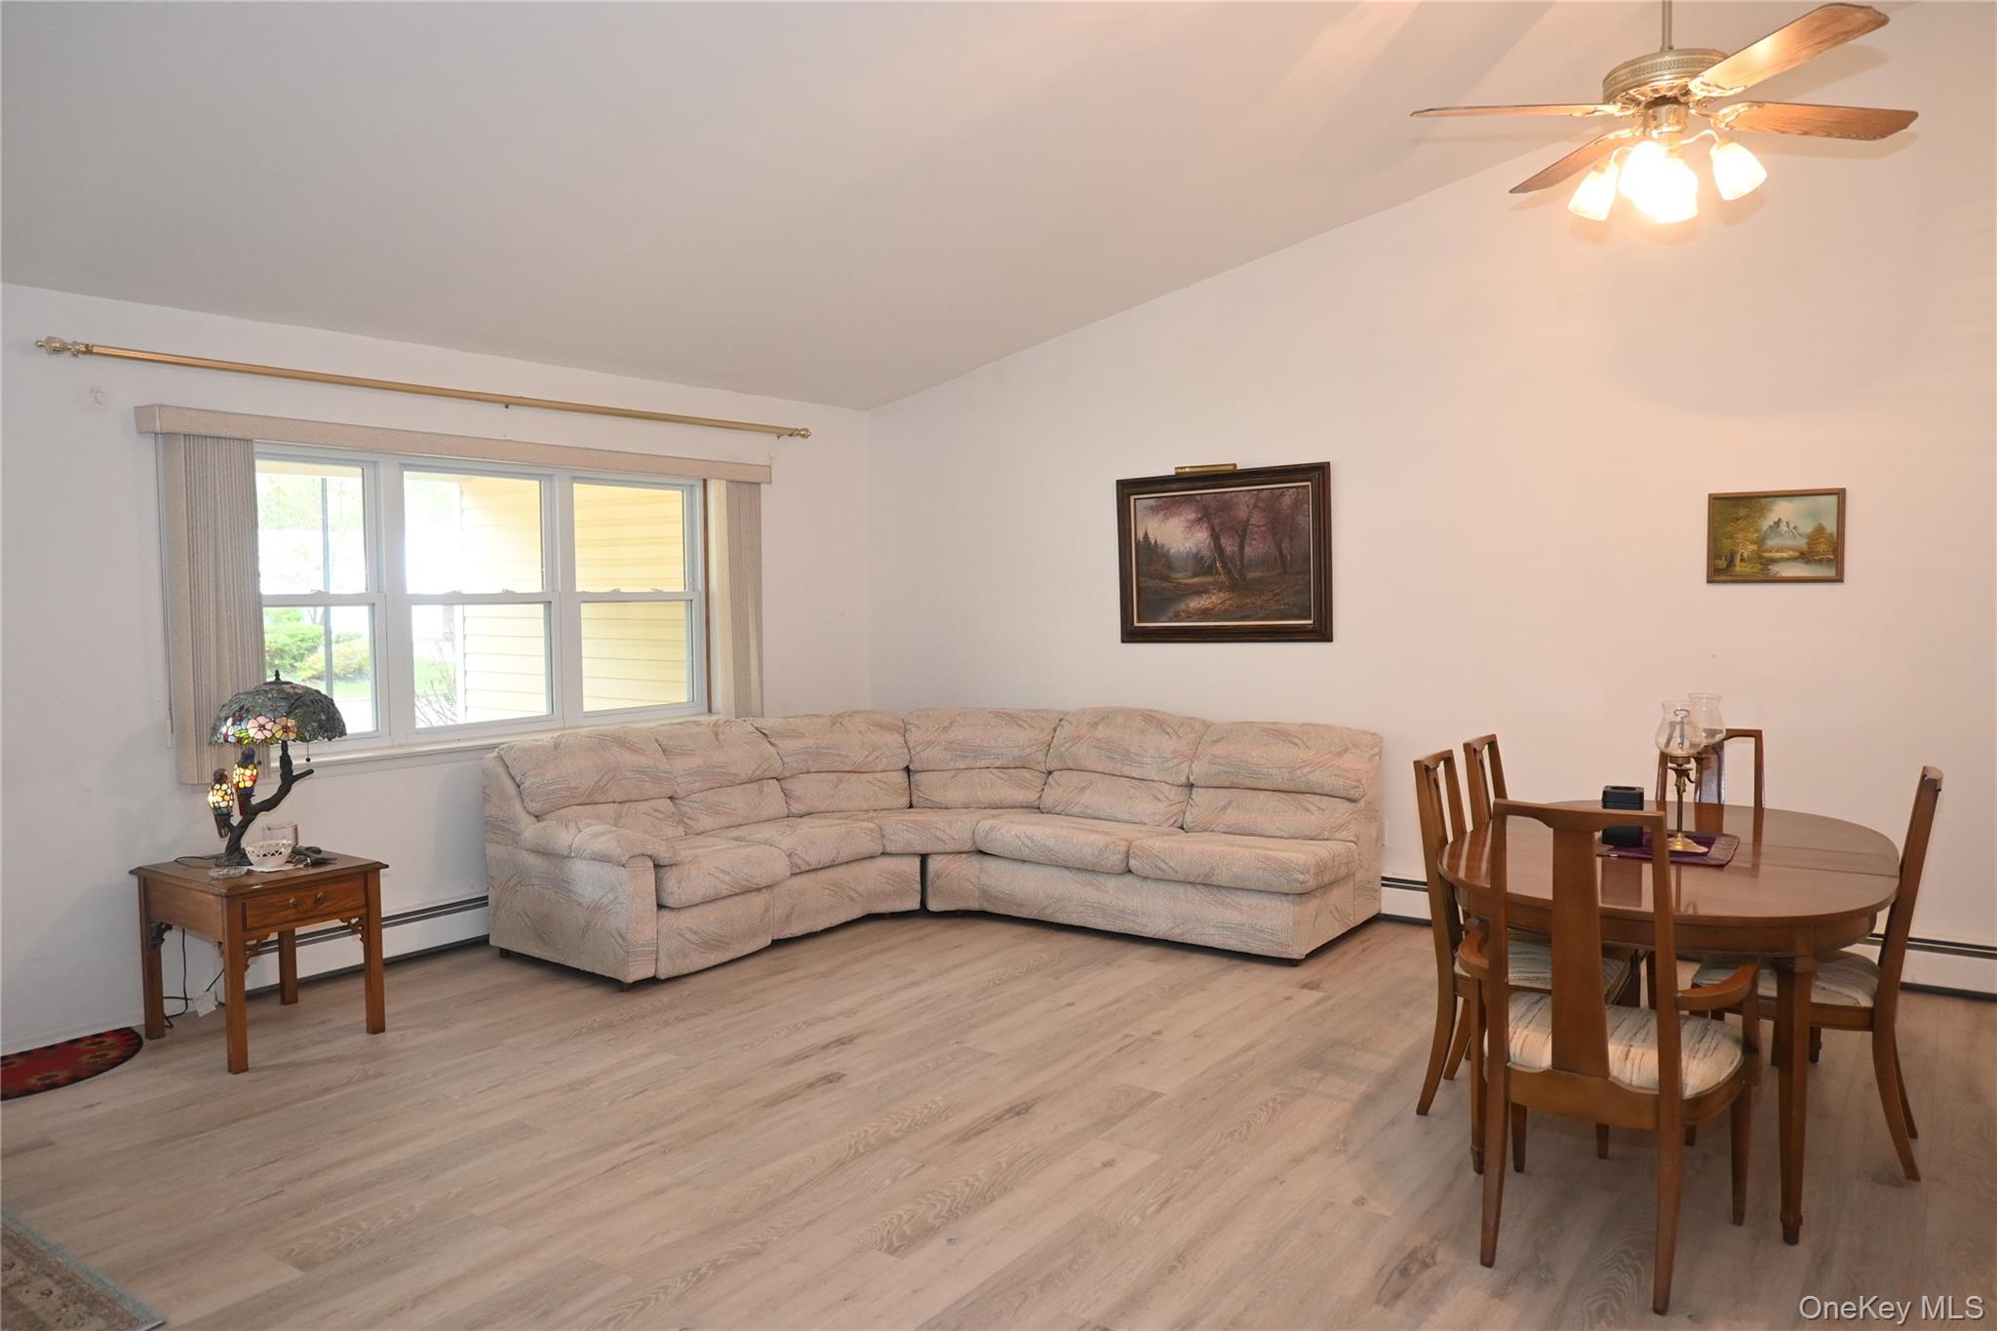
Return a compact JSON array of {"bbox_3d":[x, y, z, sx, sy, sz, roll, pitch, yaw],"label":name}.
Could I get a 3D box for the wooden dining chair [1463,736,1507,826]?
[{"bbox_3d":[1.706,0.714,3.958,0.553,0.965,0.462,1,4,37],"label":"wooden dining chair"}]

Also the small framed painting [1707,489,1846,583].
[{"bbox_3d":[2.838,-0.467,4.868,0.436,0.337,0.030,1,4,37],"label":"small framed painting"}]

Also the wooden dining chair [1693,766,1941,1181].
[{"bbox_3d":[2.078,0.734,3.408,0.553,0.971,0.462,1,4,34],"label":"wooden dining chair"}]

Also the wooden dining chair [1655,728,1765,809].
[{"bbox_3d":[2.237,0.693,4.230,0.472,0.960,0.553,1,4,37],"label":"wooden dining chair"}]

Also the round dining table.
[{"bbox_3d":[1.800,0.846,3.574,1.015,0.739,1.668,1,4,34],"label":"round dining table"}]

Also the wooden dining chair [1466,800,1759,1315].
[{"bbox_3d":[1.316,0.764,2.894,0.563,0.990,0.573,1,4,37],"label":"wooden dining chair"}]

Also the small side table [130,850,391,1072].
[{"bbox_3d":[-2.439,0.955,4.424,0.673,0.561,0.512,1,4,37],"label":"small side table"}]

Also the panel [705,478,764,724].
[{"bbox_3d":[-1.293,-0.323,6.709,0.101,1.206,0.241,1,4,37],"label":"panel"}]

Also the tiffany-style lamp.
[{"bbox_3d":[-2.419,0.341,4.489,0.422,0.633,0.412,-3,4,-38],"label":"tiffany-style lamp"}]

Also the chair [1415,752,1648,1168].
[{"bbox_3d":[1.439,0.738,3.587,0.553,0.965,0.462,1,4,34],"label":"chair"}]

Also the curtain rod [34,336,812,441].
[{"bbox_3d":[-2.048,-1.132,5.670,0.090,0.065,3.497,1,4,37],"label":"curtain rod"}]

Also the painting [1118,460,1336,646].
[{"bbox_3d":[1.026,-0.502,6.218,1.100,0.799,0.050,1,4,37],"label":"painting"}]

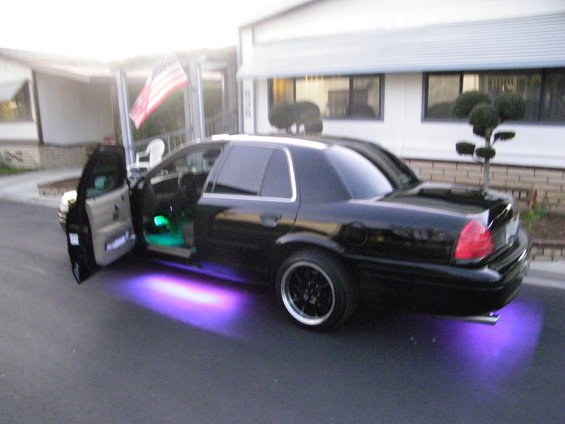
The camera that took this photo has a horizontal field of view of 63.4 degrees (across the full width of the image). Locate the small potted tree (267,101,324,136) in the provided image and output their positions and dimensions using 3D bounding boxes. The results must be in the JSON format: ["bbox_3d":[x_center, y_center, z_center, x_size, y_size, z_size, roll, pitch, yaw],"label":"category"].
[{"bbox_3d":[0.235,-1.070,8.200,0.930,1.700,0.880,-1,10,0],"label":"small potted tree"}]

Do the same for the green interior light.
[{"bbox_3d":[-1.315,0.093,4.970,0.190,0.120,0.100,-1,10,0],"label":"green interior light"}]

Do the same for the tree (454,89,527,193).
[{"bbox_3d":[2.880,-0.770,6.380,0.920,1.750,0.850,4,11,24],"label":"tree"}]

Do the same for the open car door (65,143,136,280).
[{"bbox_3d":[-1.580,-0.040,4.270,0.230,1.120,1.080,0,10,2],"label":"open car door"}]

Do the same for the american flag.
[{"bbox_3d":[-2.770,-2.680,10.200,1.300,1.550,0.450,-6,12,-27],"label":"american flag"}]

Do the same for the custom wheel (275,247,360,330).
[{"bbox_3d":[0.281,0.623,3.700,0.690,0.690,0.250,6,12,34],"label":"custom wheel"}]

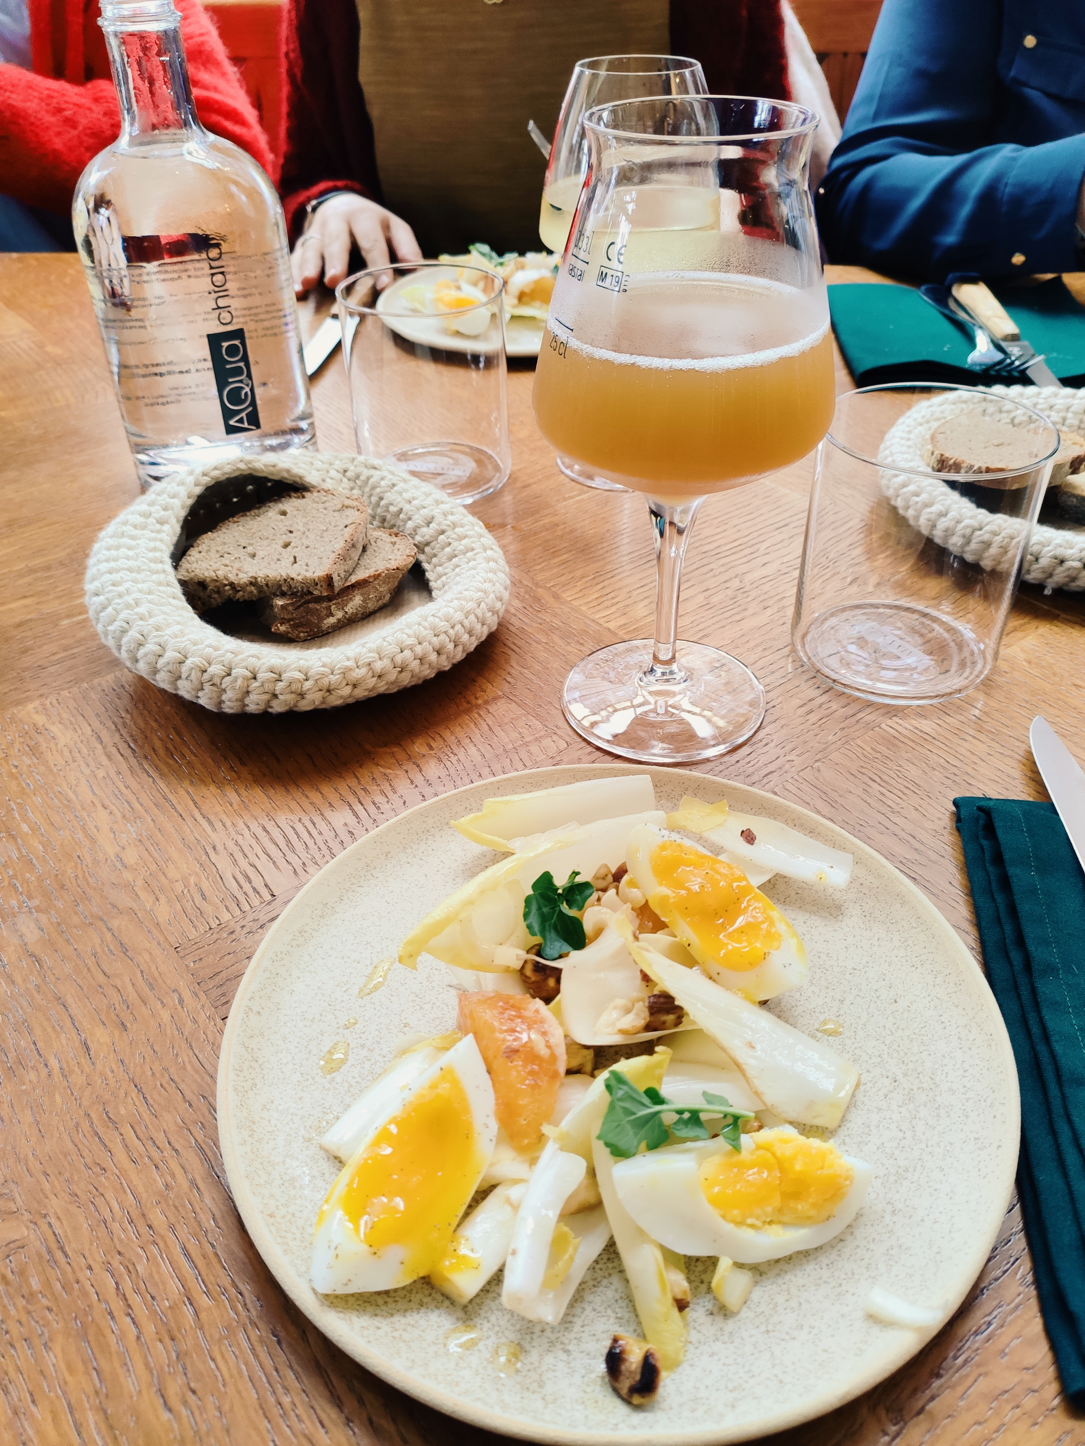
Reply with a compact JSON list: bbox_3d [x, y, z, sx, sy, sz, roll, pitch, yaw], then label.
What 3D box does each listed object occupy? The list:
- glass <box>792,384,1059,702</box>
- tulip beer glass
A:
[{"bbox_3d":[0.137,-0.064,0.404,0.079,0.097,0.079,-2,39,0],"label":"glass"},{"bbox_3d":[0.044,-0.086,0.353,0.094,0.198,0.094,-2,39,0],"label":"tulip beer glass"}]

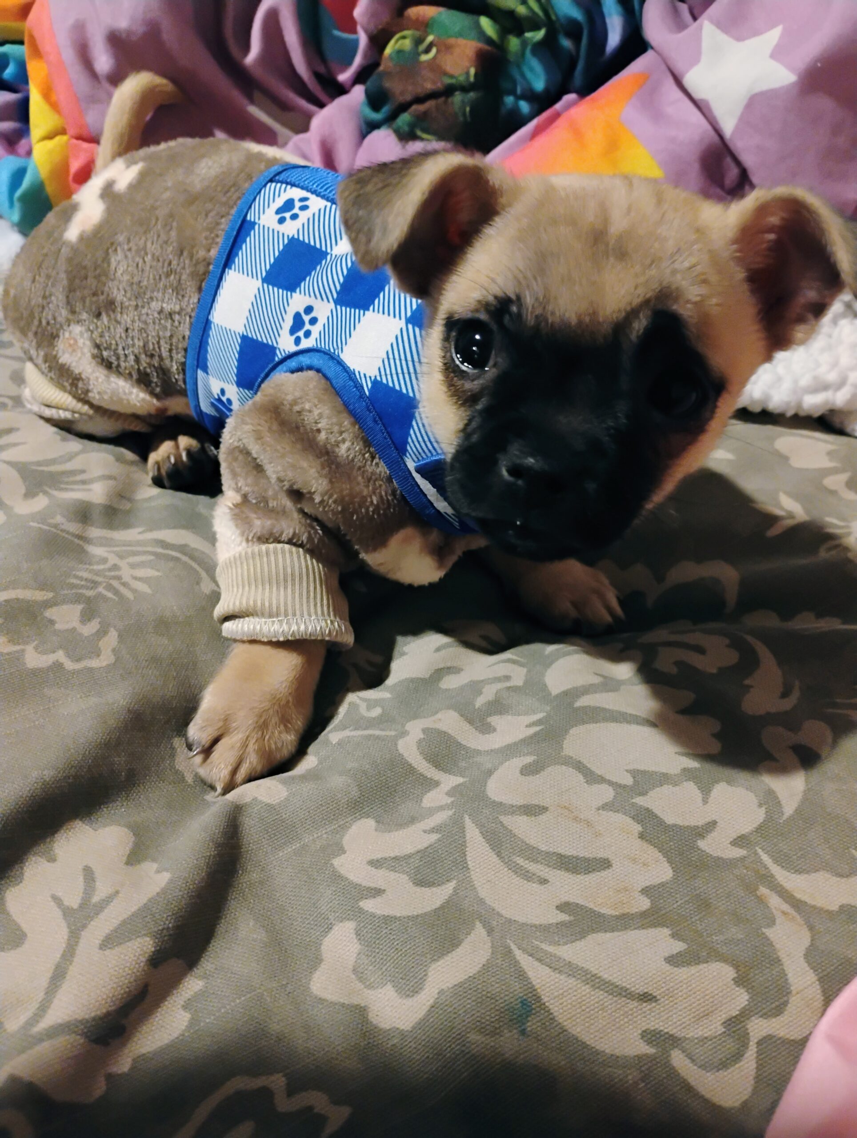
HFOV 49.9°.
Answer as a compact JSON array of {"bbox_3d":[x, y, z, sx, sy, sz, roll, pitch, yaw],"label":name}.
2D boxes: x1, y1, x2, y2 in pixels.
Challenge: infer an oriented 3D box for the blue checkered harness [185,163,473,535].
[{"bbox_3d":[-0.029,-0.104,0.430,0.130,0.130,0.110,25,42,32],"label":"blue checkered harness"}]

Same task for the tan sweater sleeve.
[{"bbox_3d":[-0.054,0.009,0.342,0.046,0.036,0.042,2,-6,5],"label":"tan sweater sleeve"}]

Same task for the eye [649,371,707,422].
[{"bbox_3d":[0.087,-0.060,0.322,0.018,0.015,0.013,13,9,6],"label":"eye"}]

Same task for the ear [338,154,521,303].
[{"bbox_3d":[0.000,-0.135,0.362,0.063,0.052,0.035,8,6,17],"label":"ear"}]

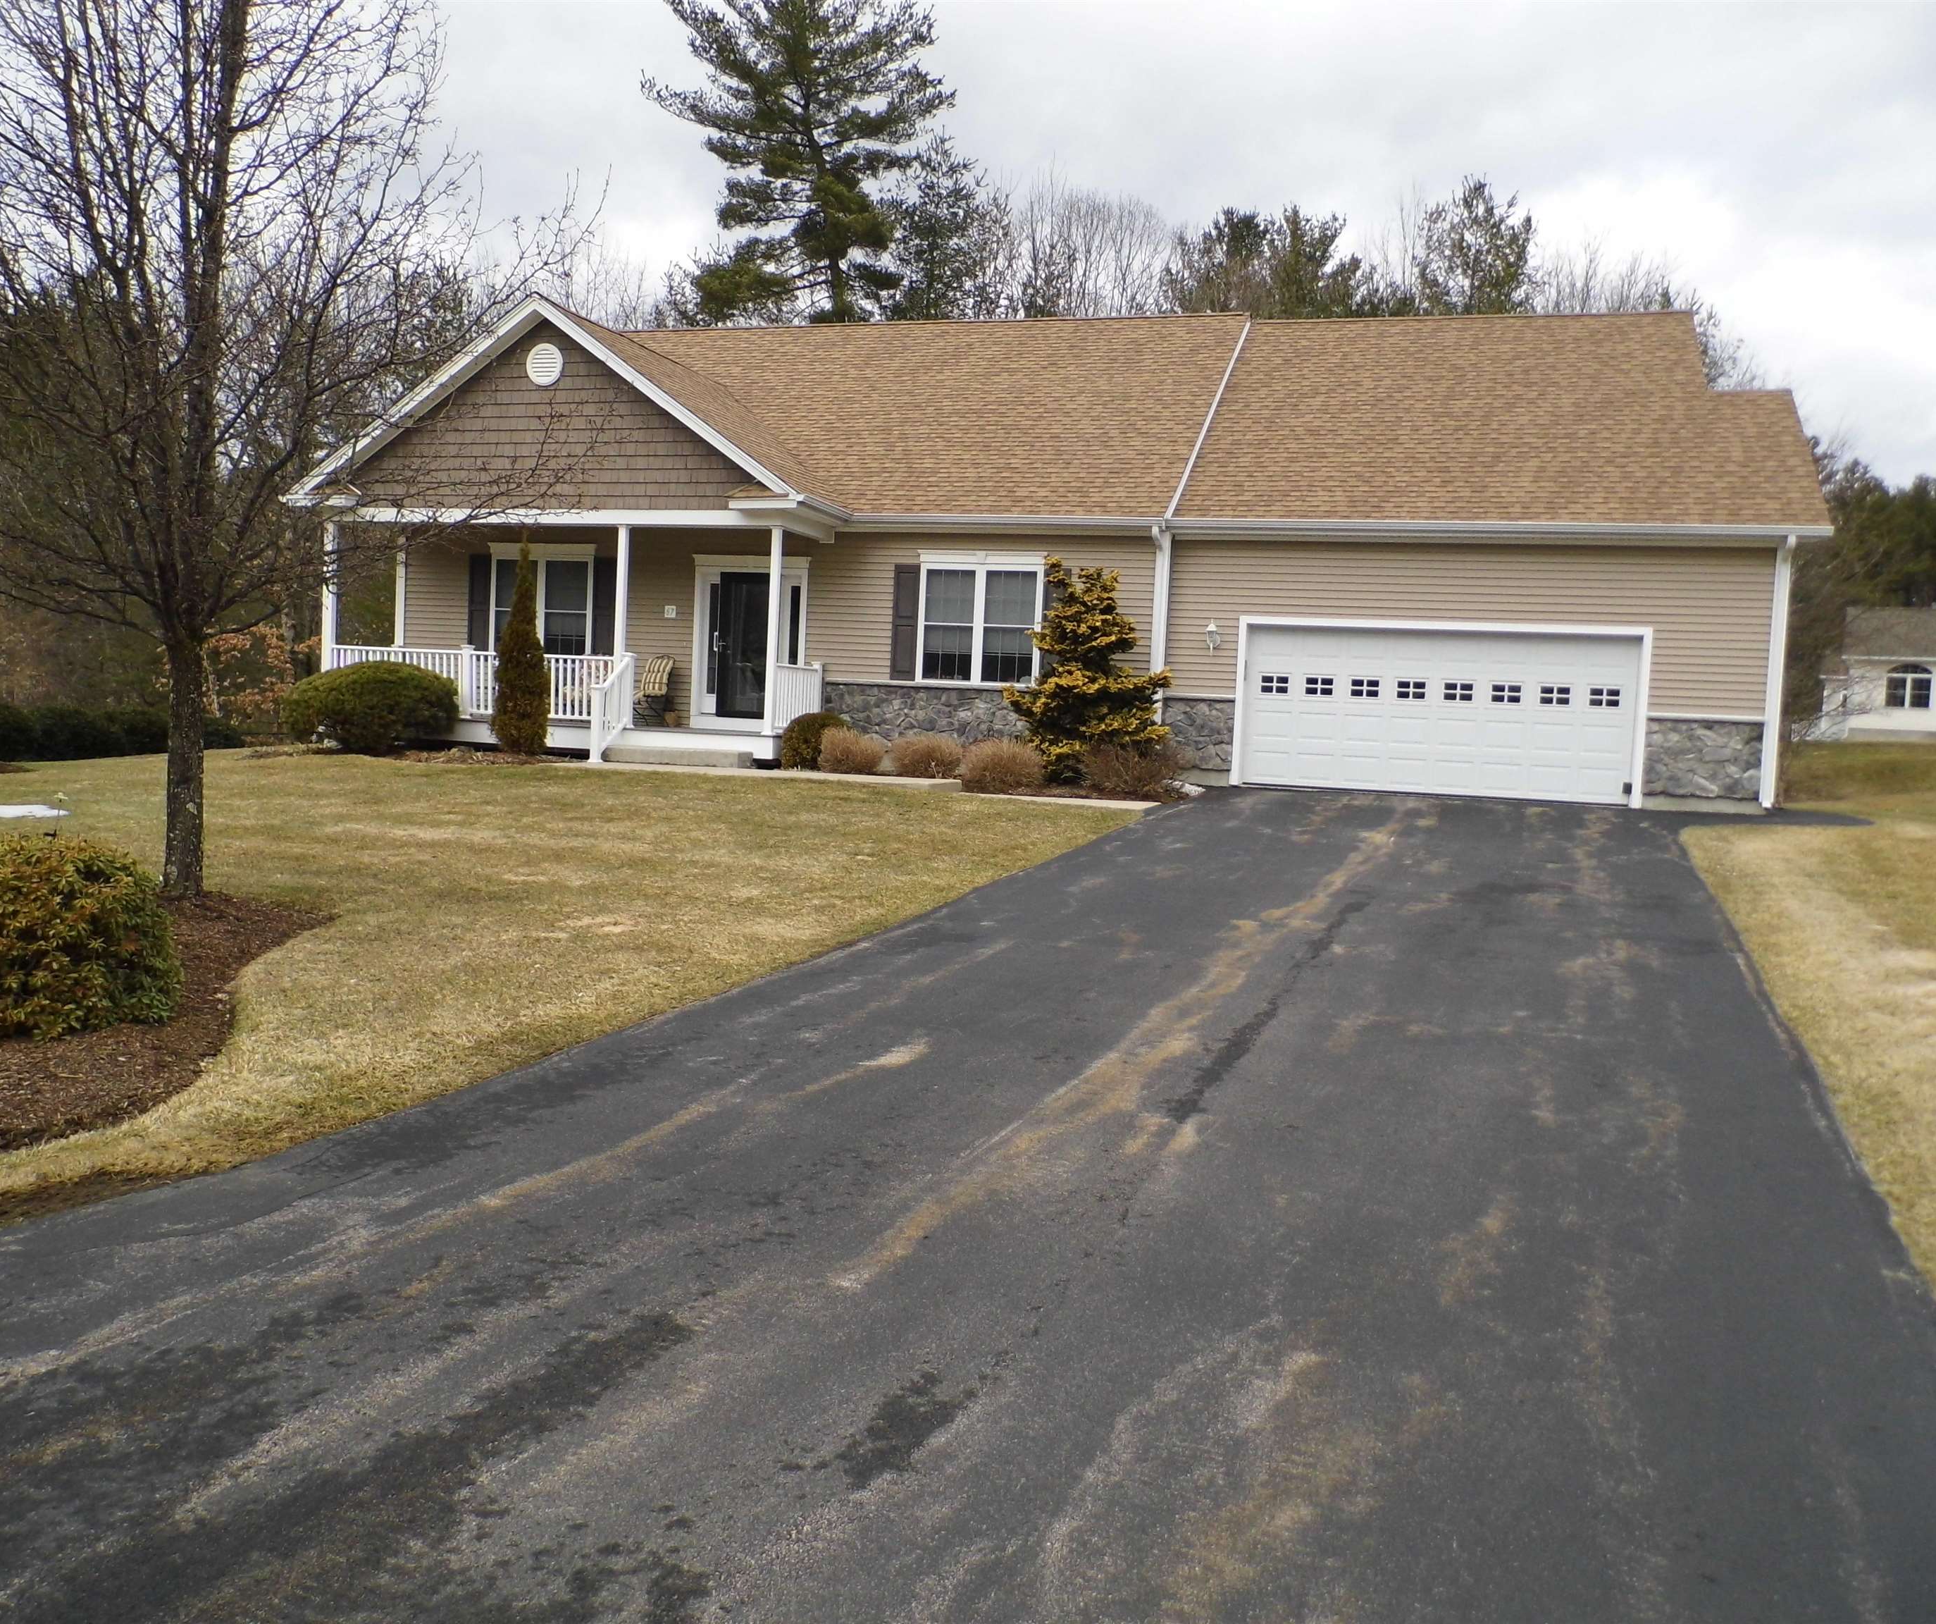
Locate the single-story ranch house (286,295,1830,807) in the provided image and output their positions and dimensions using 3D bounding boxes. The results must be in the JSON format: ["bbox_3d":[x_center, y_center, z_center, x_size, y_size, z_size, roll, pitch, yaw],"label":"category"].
[{"bbox_3d":[1.888,-4.594,25.927,20.270,7.680,13.940,4,3,17],"label":"single-story ranch house"}]

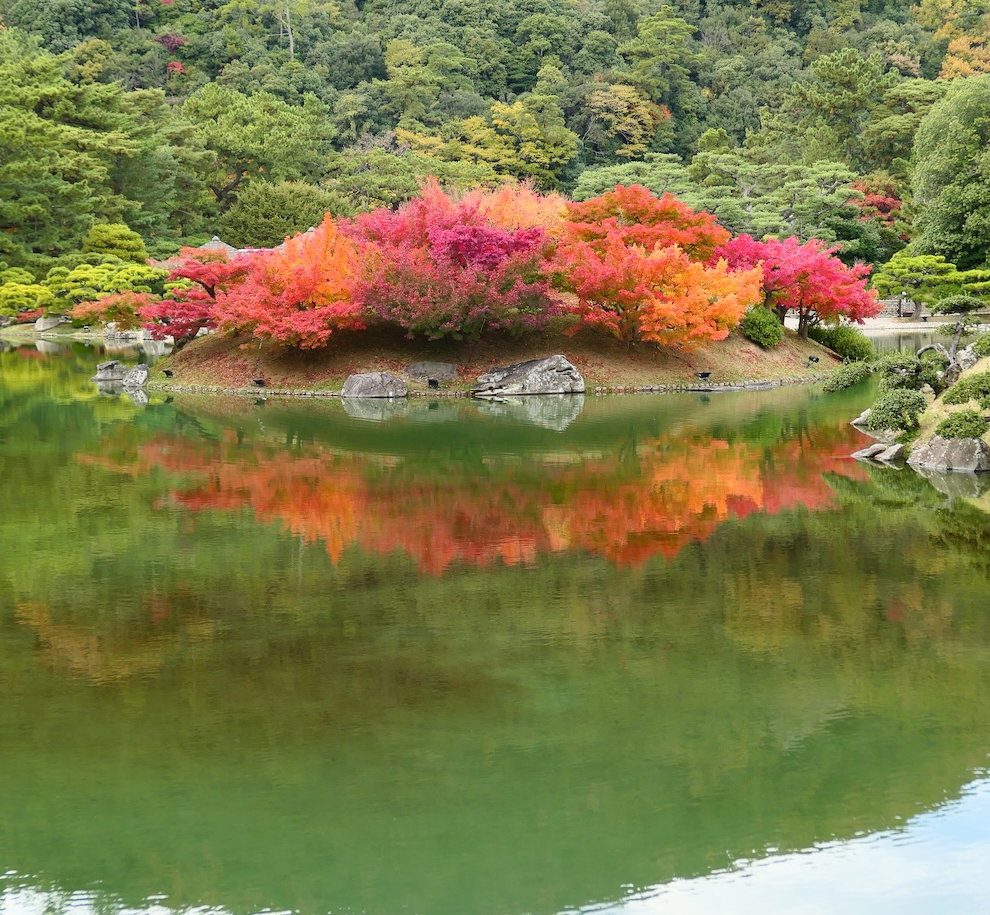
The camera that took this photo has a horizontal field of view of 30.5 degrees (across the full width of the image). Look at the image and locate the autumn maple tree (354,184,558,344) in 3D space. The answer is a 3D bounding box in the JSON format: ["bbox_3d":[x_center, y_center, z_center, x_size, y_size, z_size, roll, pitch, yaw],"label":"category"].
[{"bbox_3d":[-1.435,-6.989,64.120,7.280,5.380,6.300,0,6,0],"label":"autumn maple tree"}]

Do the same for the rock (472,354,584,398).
[{"bbox_3d":[1.073,-2.652,58.850,3.620,1.450,1.900,0,6,0],"label":"rock"}]

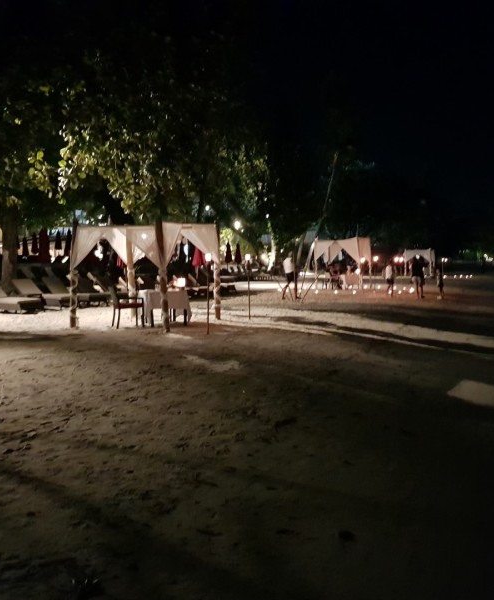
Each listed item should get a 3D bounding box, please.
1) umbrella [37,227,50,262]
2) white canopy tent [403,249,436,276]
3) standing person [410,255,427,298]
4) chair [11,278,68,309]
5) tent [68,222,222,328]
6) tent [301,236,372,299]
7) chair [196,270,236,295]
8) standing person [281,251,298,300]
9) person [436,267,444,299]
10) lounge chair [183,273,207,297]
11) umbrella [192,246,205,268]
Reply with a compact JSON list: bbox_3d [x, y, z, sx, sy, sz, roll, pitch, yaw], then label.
[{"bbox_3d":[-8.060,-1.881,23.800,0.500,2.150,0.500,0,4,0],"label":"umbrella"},{"bbox_3d":[14.784,-3.214,51.500,2.400,2.400,2.400,2,5,23],"label":"white canopy tent"},{"bbox_3d":[6.736,-0.911,23.600,0.600,1.720,0.450,0,4,-6],"label":"standing person"},{"bbox_3d":[-6.162,-0.195,18.269,1.930,0.870,0.730,2,5,24],"label":"chair"},{"bbox_3d":[-2.334,-0.596,14.094,2.500,2.300,2.500,2,5,25],"label":"tent"},{"bbox_3d":[4.609,-1.747,29.000,2.400,2.500,2.400,2,5,23],"label":"tent"},{"bbox_3d":[-1.400,-0.685,24.740,1.930,0.870,0.730,3,5,32],"label":"chair"},{"bbox_3d":[1.570,-0.861,22.136,0.520,1.690,0.500,-2,5,-22],"label":"standing person"},{"bbox_3d":[7.304,-0.632,22.755,0.280,1.200,0.320,-1,5,-17],"label":"person"},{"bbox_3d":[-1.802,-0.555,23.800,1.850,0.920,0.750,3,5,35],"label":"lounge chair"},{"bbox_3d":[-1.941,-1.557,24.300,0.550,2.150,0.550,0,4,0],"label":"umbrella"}]

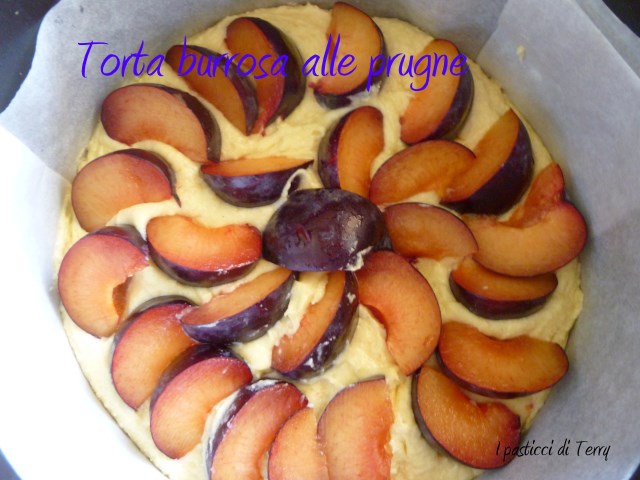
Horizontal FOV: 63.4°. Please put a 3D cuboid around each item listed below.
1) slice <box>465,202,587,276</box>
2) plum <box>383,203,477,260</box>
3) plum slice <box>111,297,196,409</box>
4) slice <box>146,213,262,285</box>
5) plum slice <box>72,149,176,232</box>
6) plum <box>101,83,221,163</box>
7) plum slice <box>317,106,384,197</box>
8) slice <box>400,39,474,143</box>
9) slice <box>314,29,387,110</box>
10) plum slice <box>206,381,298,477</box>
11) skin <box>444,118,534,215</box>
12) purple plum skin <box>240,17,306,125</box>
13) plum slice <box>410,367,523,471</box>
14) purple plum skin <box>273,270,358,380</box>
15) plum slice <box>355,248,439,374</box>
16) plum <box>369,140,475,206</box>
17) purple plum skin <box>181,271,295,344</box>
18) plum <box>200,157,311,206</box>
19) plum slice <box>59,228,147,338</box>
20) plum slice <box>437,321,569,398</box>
[{"bbox_3d":[0.099,0.000,0.249,0.059,0.019,0.032,-8,77,-5],"label":"slice"},{"bbox_3d":[0.053,-0.004,0.250,0.045,0.020,0.026,18,76,2],"label":"plum"},{"bbox_3d":[-0.078,0.048,0.242,0.033,0.023,0.053,37,83,3],"label":"plum slice"},{"bbox_3d":[-0.055,0.007,0.248,0.054,0.023,0.031,7,82,-1],"label":"slice"},{"bbox_3d":[-0.094,-0.024,0.248,0.047,0.020,0.036,-22,78,-8],"label":"plum slice"},{"bbox_3d":[-0.074,-0.057,0.256,0.060,0.023,0.032,14,82,0],"label":"plum"},{"bbox_3d":[0.015,-0.043,0.259,0.028,0.024,0.048,19,76,2],"label":"plum slice"},{"bbox_3d":[0.067,-0.078,0.272,0.030,0.022,0.062,15,77,2],"label":"slice"},{"bbox_3d":[0.016,-0.092,0.273,0.032,0.023,0.053,15,77,2],"label":"slice"},{"bbox_3d":[-0.032,0.088,0.238,0.031,0.022,0.058,32,83,2],"label":"plum slice"},{"bbox_3d":[0.087,-0.037,0.261,0.029,0.026,0.060,40,77,7],"label":"skin"},{"bbox_3d":[-0.027,-0.093,0.272,0.033,0.024,0.063,-17,78,-5],"label":"purple plum skin"},{"bbox_3d":[0.065,0.084,0.235,0.055,0.024,0.032,28,78,4],"label":"plum slice"},{"bbox_3d":[0.001,0.041,0.246,0.026,0.025,0.057,35,83,3],"label":"purple plum skin"},{"bbox_3d":[0.040,0.032,0.240,0.027,0.020,0.055,-21,78,-8],"label":"plum slice"},{"bbox_3d":[0.049,-0.033,0.255,0.055,0.020,0.027,-11,83,-3],"label":"plum"},{"bbox_3d":[-0.036,0.032,0.237,0.051,0.026,0.023,-27,79,-9],"label":"purple plum skin"},{"bbox_3d":[-0.030,-0.026,0.255,0.053,0.026,0.025,0,83,-2],"label":"plum"},{"bbox_3d":[-0.102,0.016,0.246,0.035,0.024,0.050,24,82,1],"label":"plum slice"},{"bbox_3d":[0.084,0.054,0.237,0.056,0.020,0.027,11,76,0],"label":"plum slice"}]

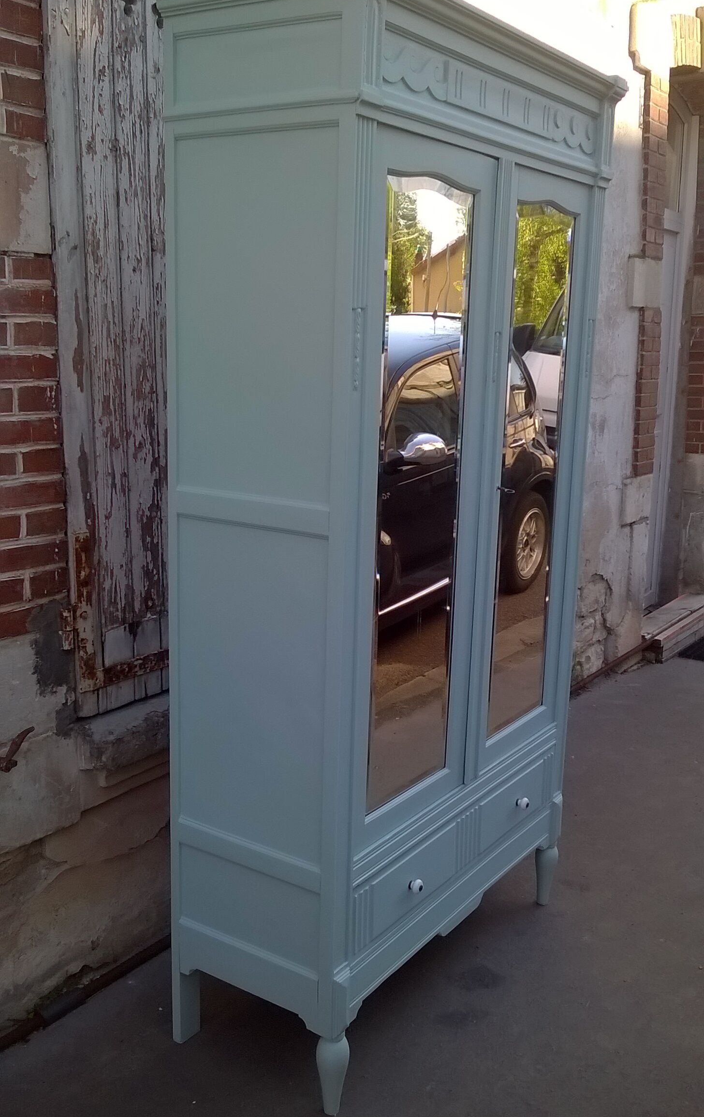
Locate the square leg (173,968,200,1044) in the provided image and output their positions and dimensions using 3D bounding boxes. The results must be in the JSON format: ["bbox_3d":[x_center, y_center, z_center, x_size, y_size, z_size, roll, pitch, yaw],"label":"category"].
[{"bbox_3d":[-0.366,0.978,2.429,0.026,0.176,0.064,10,15,33],"label":"square leg"}]

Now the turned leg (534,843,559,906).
[{"bbox_3d":[0.534,0.867,3.030,0.066,0.187,0.066,10,15,33],"label":"turned leg"}]

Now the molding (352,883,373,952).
[{"bbox_3d":[0.018,0.722,2.195,0.013,0.129,0.063,10,15,33],"label":"molding"}]

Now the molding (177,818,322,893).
[{"bbox_3d":[-0.206,0.594,2.214,0.367,0.056,0.020,10,15,33],"label":"molding"}]

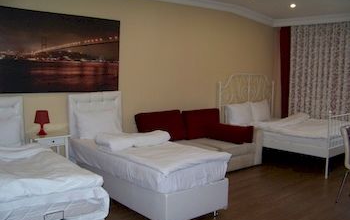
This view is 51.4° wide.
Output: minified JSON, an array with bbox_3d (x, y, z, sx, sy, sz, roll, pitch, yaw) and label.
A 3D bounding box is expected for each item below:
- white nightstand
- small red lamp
[{"bbox_3d":[-1.626,0.666,4.714,0.460,0.680,0.360,-4,7,-39],"label":"white nightstand"},{"bbox_3d":[-1.695,0.170,4.641,0.190,0.310,0.190,-4,7,-39],"label":"small red lamp"}]

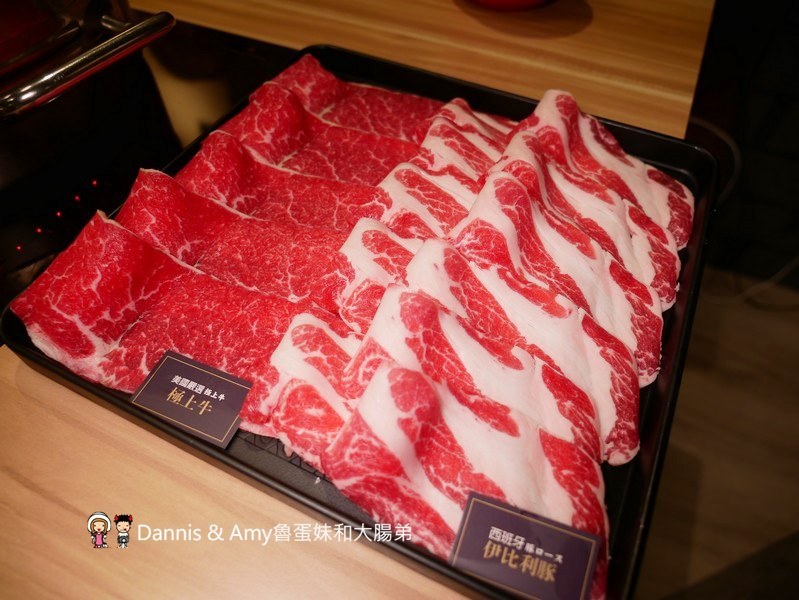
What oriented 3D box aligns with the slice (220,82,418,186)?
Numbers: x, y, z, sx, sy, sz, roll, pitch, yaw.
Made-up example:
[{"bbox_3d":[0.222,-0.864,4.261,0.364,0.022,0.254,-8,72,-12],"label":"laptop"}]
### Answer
[{"bbox_3d":[-0.066,-0.132,0.461,0.162,0.033,0.098,22,55,15],"label":"slice"}]

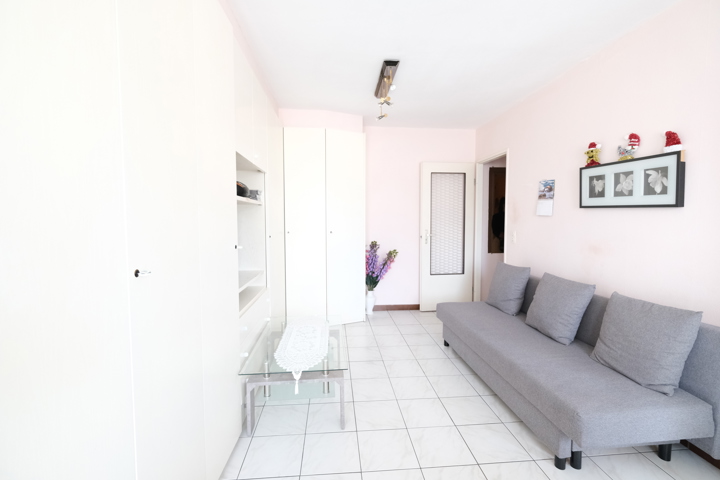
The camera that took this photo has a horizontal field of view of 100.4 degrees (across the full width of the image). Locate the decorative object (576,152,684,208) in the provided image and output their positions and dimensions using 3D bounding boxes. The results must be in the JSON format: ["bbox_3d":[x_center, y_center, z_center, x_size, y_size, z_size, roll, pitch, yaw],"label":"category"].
[{"bbox_3d":[1.769,-0.374,2.012,0.042,0.310,0.675,0,4,-5],"label":"decorative object"}]

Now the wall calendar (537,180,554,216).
[{"bbox_3d":[1.718,-0.385,2.787,0.010,0.330,0.200,0,4,-5],"label":"wall calendar"}]

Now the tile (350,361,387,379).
[{"bbox_3d":[0.073,1.106,2.548,0.300,0.010,0.300,0,4,-5],"label":"tile"}]

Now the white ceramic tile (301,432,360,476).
[{"bbox_3d":[-0.156,1.165,1.643,0.300,0.010,0.300,0,4,-5],"label":"white ceramic tile"}]

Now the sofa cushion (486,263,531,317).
[{"bbox_3d":[1.392,0.433,2.823,0.140,0.440,0.440,19,2,-6],"label":"sofa cushion"}]

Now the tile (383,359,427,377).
[{"bbox_3d":[0.368,1.084,2.532,0.298,0.012,0.297,0,3,-5],"label":"tile"}]

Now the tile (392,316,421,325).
[{"bbox_3d":[0.581,1.026,3.773,0.300,0.010,0.300,0,4,-5],"label":"tile"}]

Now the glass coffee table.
[{"bbox_3d":[-0.415,0.912,2.165,0.600,0.417,0.989,0,3,-5],"label":"glass coffee table"}]

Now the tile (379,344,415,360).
[{"bbox_3d":[0.344,1.067,2.825,0.298,0.012,0.297,0,3,-5],"label":"tile"}]

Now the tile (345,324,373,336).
[{"bbox_3d":[-0.003,1.033,3.386,0.298,0.012,0.297,0,3,-5],"label":"tile"}]

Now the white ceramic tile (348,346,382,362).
[{"bbox_3d":[0.048,1.087,2.842,0.300,0.010,0.300,0,4,-5],"label":"white ceramic tile"}]

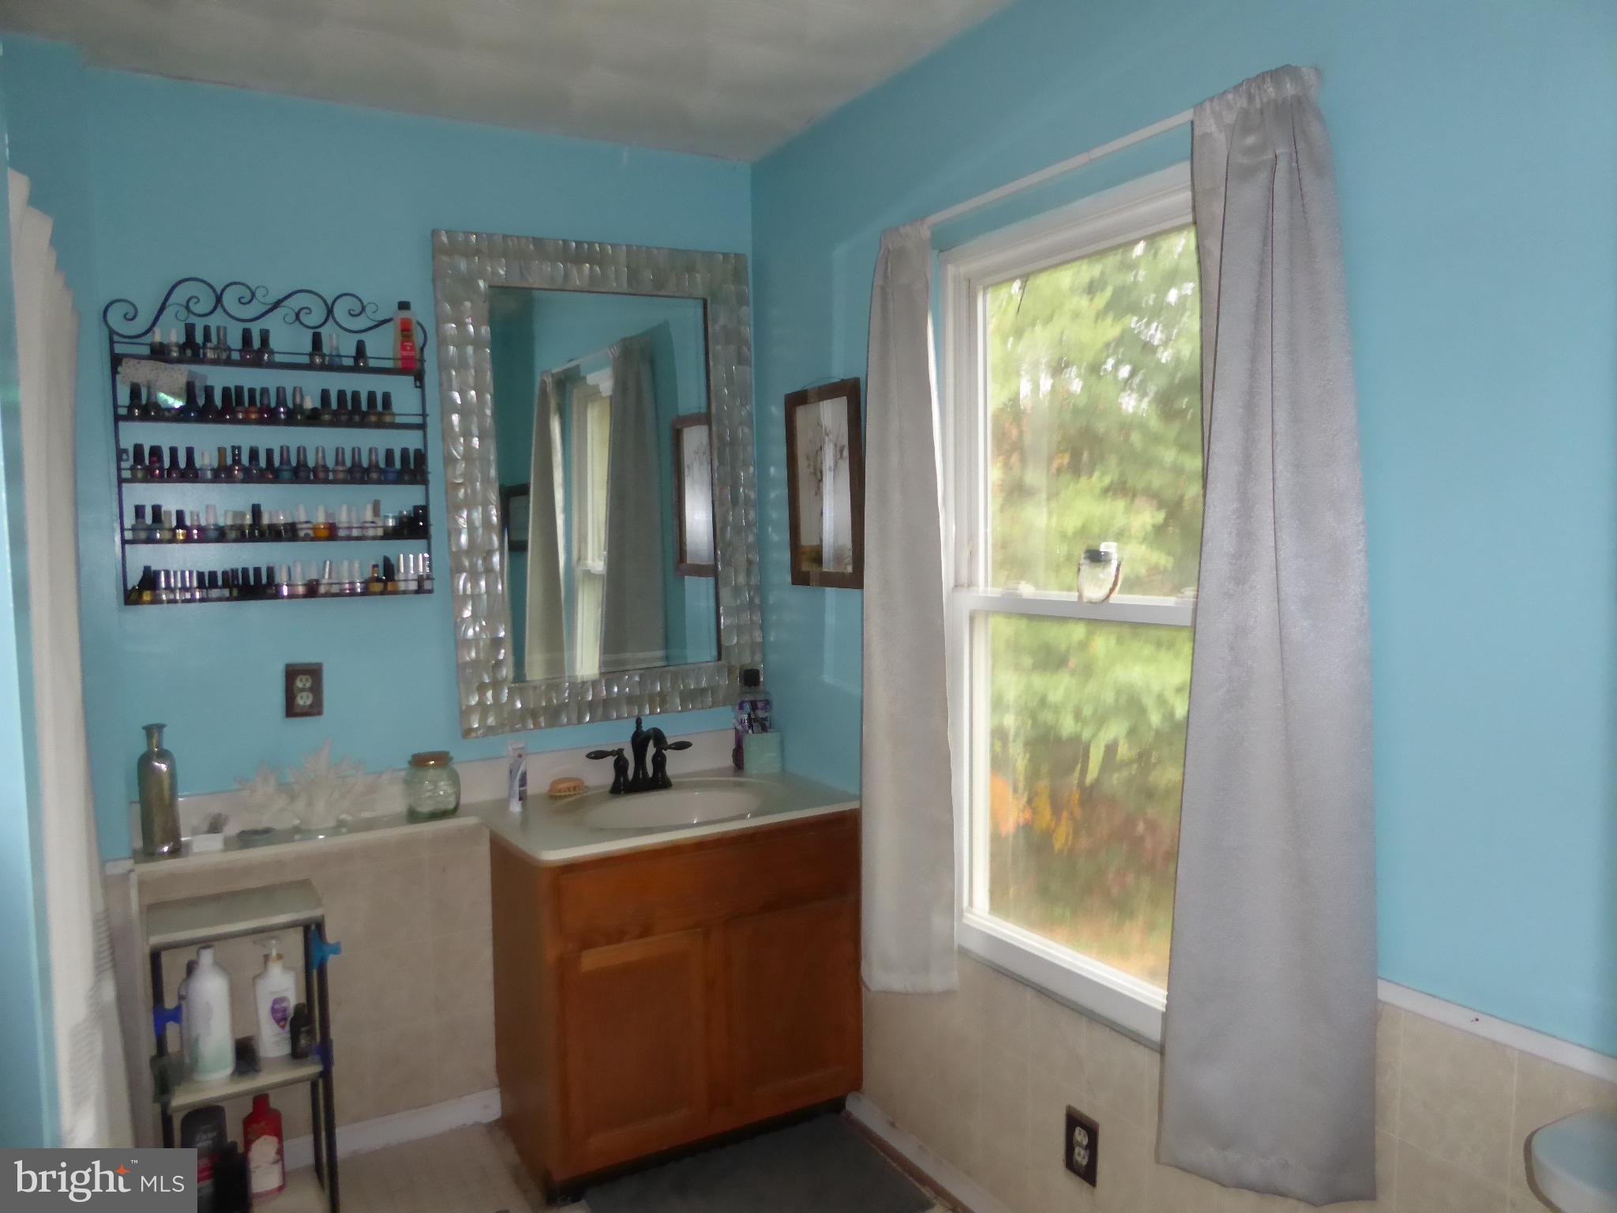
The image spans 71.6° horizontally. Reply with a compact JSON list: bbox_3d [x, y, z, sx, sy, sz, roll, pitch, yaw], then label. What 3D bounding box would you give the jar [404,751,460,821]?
[{"bbox_3d":[-0.879,0.414,2.612,0.128,0.153,0.128,-4,4,-30],"label":"jar"}]

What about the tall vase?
[{"bbox_3d":[-1.363,0.383,2.363,0.082,0.277,0.082,-4,4,-30],"label":"tall vase"}]

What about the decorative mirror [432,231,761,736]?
[{"bbox_3d":[-0.504,-0.307,2.847,0.809,1.185,0.035,-5,7,-30],"label":"decorative mirror"}]

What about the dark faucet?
[{"bbox_3d":[-0.408,0.373,2.803,0.280,0.182,0.180,-4,4,-30],"label":"dark faucet"}]

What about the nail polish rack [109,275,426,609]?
[{"bbox_3d":[-1.162,-0.357,2.467,0.628,0.683,0.057,-4,4,-30],"label":"nail polish rack"}]

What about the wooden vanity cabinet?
[{"bbox_3d":[-0.336,0.846,2.725,0.773,0.709,0.535,-4,4,-30],"label":"wooden vanity cabinet"}]

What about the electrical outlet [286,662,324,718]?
[{"bbox_3d":[-1.140,0.190,2.537,0.076,0.120,0.010,-4,4,-30],"label":"electrical outlet"}]

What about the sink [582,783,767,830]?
[{"bbox_3d":[-0.311,0.539,2.634,0.452,0.138,0.330,-4,4,-30],"label":"sink"}]

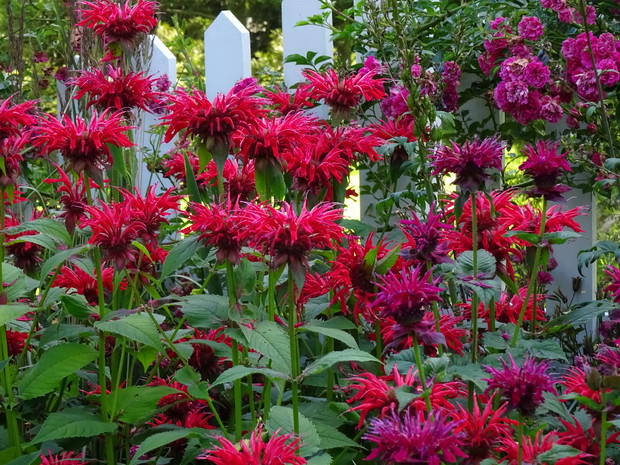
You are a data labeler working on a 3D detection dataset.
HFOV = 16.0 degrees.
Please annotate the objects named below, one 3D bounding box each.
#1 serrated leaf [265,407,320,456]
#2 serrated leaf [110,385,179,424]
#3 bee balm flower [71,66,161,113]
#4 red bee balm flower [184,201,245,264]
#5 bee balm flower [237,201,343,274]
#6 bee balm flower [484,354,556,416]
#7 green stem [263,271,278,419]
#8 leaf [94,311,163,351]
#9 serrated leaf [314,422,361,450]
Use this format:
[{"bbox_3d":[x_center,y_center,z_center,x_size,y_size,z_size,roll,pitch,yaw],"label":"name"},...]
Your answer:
[{"bbox_3d":[-0.017,0.191,2.100,0.053,0.050,0.030,-1,3,0],"label":"serrated leaf"},{"bbox_3d":[-0.159,0.168,2.150,0.072,0.014,0.038,-19,49,-5],"label":"serrated leaf"},{"bbox_3d":[-0.194,-0.139,2.200,0.090,0.054,0.090,-1,3,0],"label":"bee balm flower"},{"bbox_3d":[-0.085,0.000,2.070,0.070,0.060,0.070,0,5,0],"label":"red bee balm flower"},{"bbox_3d":[-0.018,0.004,2.000,0.094,0.066,0.090,0,5,0],"label":"bee balm flower"},{"bbox_3d":[0.201,0.146,2.100,0.069,0.059,0.069,-1,3,0],"label":"bee balm flower"},{"bbox_3d":[-0.042,0.109,2.150,0.006,0.144,0.006,3,3,0],"label":"green stem"},{"bbox_3d":[-0.166,0.091,2.030,0.065,0.035,0.040,-1,3,0],"label":"leaf"},{"bbox_3d":[0.024,0.190,2.050,0.057,0.013,0.035,30,39,15],"label":"serrated leaf"}]

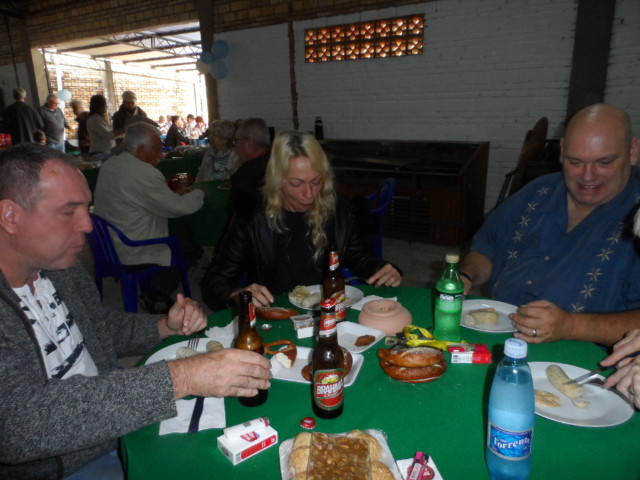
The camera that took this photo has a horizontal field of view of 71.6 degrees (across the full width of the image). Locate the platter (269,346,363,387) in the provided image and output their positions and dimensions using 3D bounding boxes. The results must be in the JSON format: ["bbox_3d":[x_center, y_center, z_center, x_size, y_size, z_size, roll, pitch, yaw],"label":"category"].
[{"bbox_3d":[-0.020,0.291,1.022,0.214,0.030,0.148,2,14,16],"label":"platter"}]

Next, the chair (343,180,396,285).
[{"bbox_3d":[0.309,-0.048,3.720,0.570,0.840,0.570,-3,14,-5],"label":"chair"}]

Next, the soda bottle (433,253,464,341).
[{"bbox_3d":[0.335,0.148,1.150,0.068,0.227,0.068,-1,14,0],"label":"soda bottle"}]

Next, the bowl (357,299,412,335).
[{"bbox_3d":[0.183,0.216,1.237,0.146,0.062,0.146,-1,14,0],"label":"bowl"}]

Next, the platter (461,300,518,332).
[{"bbox_3d":[0.478,0.217,1.272,0.232,0.029,0.232,-1,14,0],"label":"platter"}]

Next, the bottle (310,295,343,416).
[{"bbox_3d":[0.015,0.227,0.858,0.061,0.231,0.061,0,14,6],"label":"bottle"}]

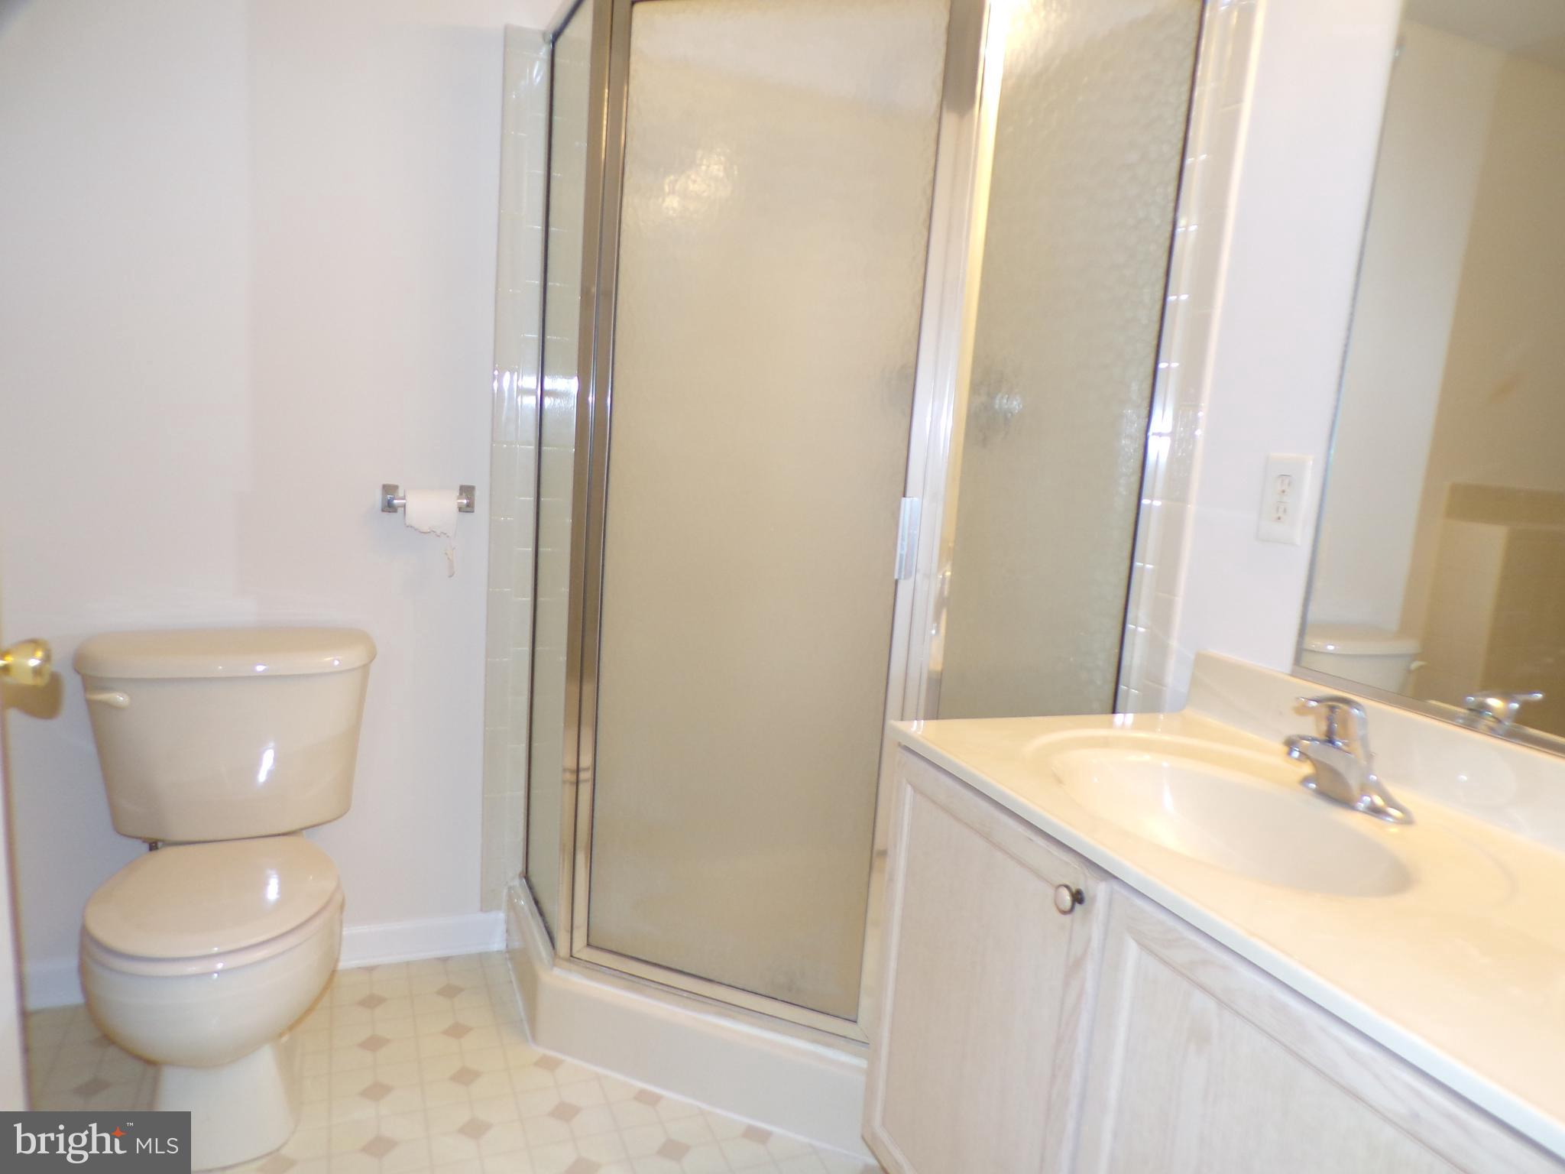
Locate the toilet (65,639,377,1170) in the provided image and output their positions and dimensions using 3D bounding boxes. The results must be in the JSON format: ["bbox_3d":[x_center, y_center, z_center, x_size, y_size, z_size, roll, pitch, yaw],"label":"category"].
[{"bbox_3d":[-0.965,0.506,1.871,0.503,0.750,0.675,0,10,-23],"label":"toilet"}]

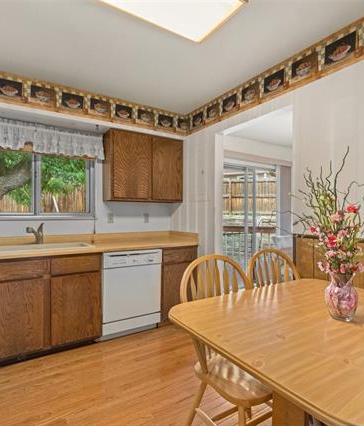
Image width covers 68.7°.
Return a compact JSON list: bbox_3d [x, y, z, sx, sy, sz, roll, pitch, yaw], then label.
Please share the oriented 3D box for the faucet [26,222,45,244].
[{"bbox_3d":[-1.390,0.197,2.541,0.055,0.200,0.200,0,0,16],"label":"faucet"}]

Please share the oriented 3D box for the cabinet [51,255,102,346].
[{"bbox_3d":[-1.071,0.741,2.561,0.433,0.744,0.595,0,0,-34],"label":"cabinet"}]

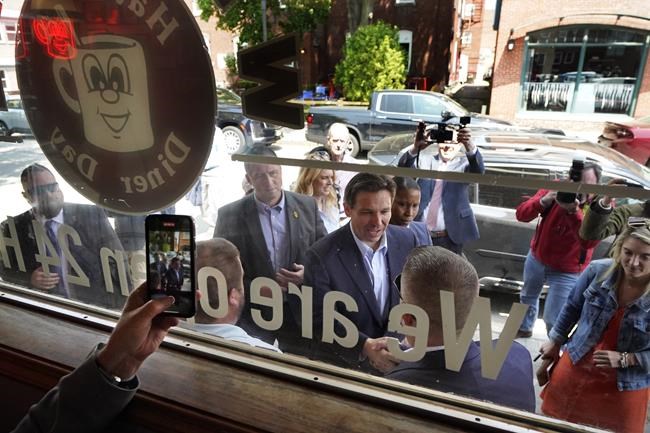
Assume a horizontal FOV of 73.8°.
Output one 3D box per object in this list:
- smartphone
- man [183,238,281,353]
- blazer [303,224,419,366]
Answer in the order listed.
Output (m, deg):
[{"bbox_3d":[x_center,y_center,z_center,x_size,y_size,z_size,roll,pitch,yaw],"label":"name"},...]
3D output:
[{"bbox_3d":[-0.231,0.073,0.650,0.073,0.151,0.009,-1,5,14],"label":"smartphone"},{"bbox_3d":[-0.340,0.846,1.626,0.550,1.680,0.420,7,21,19],"label":"man"},{"bbox_3d":[0.160,0.417,1.909,0.550,0.770,0.380,-11,22,-28],"label":"blazer"}]

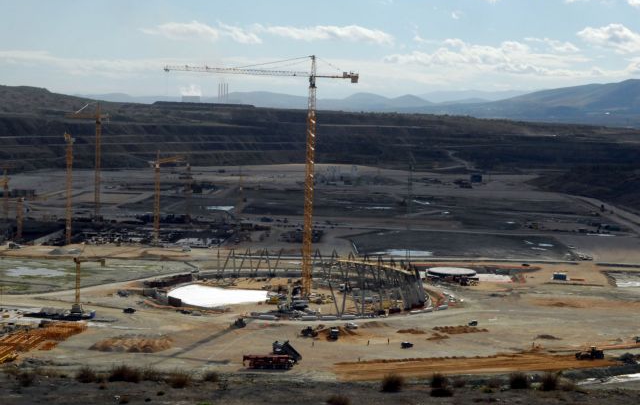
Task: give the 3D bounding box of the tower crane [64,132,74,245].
[{"bbox_3d":[-145.470,-8.300,586.960,4.000,64.700,55.000,0,6,-14],"label":"tower crane"}]

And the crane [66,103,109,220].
[{"bbox_3d":[-153.000,-27.700,664.000,3.500,76.000,70.000,-2,6,-37],"label":"crane"}]

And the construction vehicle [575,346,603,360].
[{"bbox_3d":[89.610,50.110,336.180,9.000,3.500,2.800,1,6,-7],"label":"construction vehicle"}]

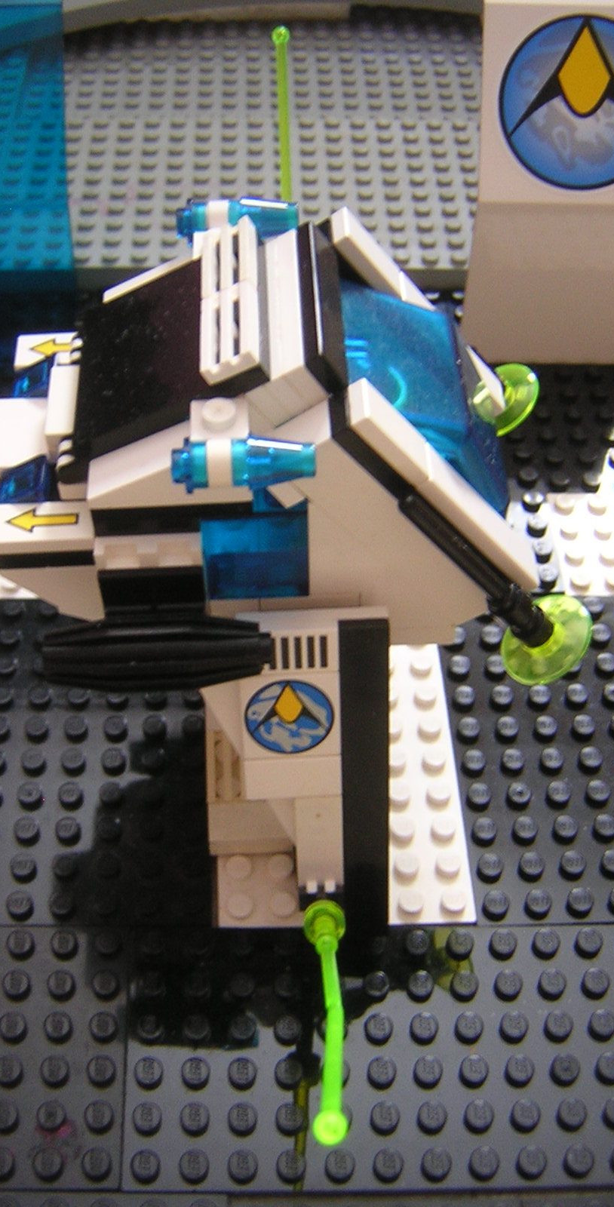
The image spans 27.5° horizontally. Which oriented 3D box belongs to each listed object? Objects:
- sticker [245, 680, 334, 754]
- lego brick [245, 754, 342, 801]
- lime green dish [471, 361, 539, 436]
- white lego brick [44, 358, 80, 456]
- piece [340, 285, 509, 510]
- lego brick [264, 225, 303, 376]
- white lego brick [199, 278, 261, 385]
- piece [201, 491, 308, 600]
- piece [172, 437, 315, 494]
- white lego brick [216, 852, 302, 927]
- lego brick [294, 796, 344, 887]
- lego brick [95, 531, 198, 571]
[{"bbox_3d":[-0.003,0.018,0.206,0.016,0.016,0.003,-3,26,-2],"label":"sticker"},{"bbox_3d":[-0.002,0.028,0.210,0.016,0.008,0.003,-3,26,-2],"label":"lego brick"},{"bbox_3d":[0.035,-0.039,0.234,0.016,0.005,0.016,-27,46,27],"label":"lime green dish"},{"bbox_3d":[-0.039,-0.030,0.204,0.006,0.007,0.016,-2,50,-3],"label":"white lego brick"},{"bbox_3d":[0.021,-0.034,0.200,0.010,0.038,0.032,-32,44,31],"label":"piece"},{"bbox_3d":[-0.002,-0.042,0.187,0.007,0.008,0.032,-21,49,21],"label":"lego brick"},{"bbox_3d":[-0.011,-0.040,0.186,0.008,0.003,0.016,-18,50,19],"label":"white lego brick"},{"bbox_3d":[-0.008,-0.012,0.196,0.016,0.026,0.007,-2,50,-3],"label":"piece"},{"bbox_3d":[-0.009,-0.019,0.171,0.020,0.008,0.008,-3,52,-2],"label":"piece"},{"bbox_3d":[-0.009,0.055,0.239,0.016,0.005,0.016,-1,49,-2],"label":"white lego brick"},{"bbox_3d":[0.002,0.041,0.216,0.008,0.021,0.004,-3,26,-2],"label":"lego brick"},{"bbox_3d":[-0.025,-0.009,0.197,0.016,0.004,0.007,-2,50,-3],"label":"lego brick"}]

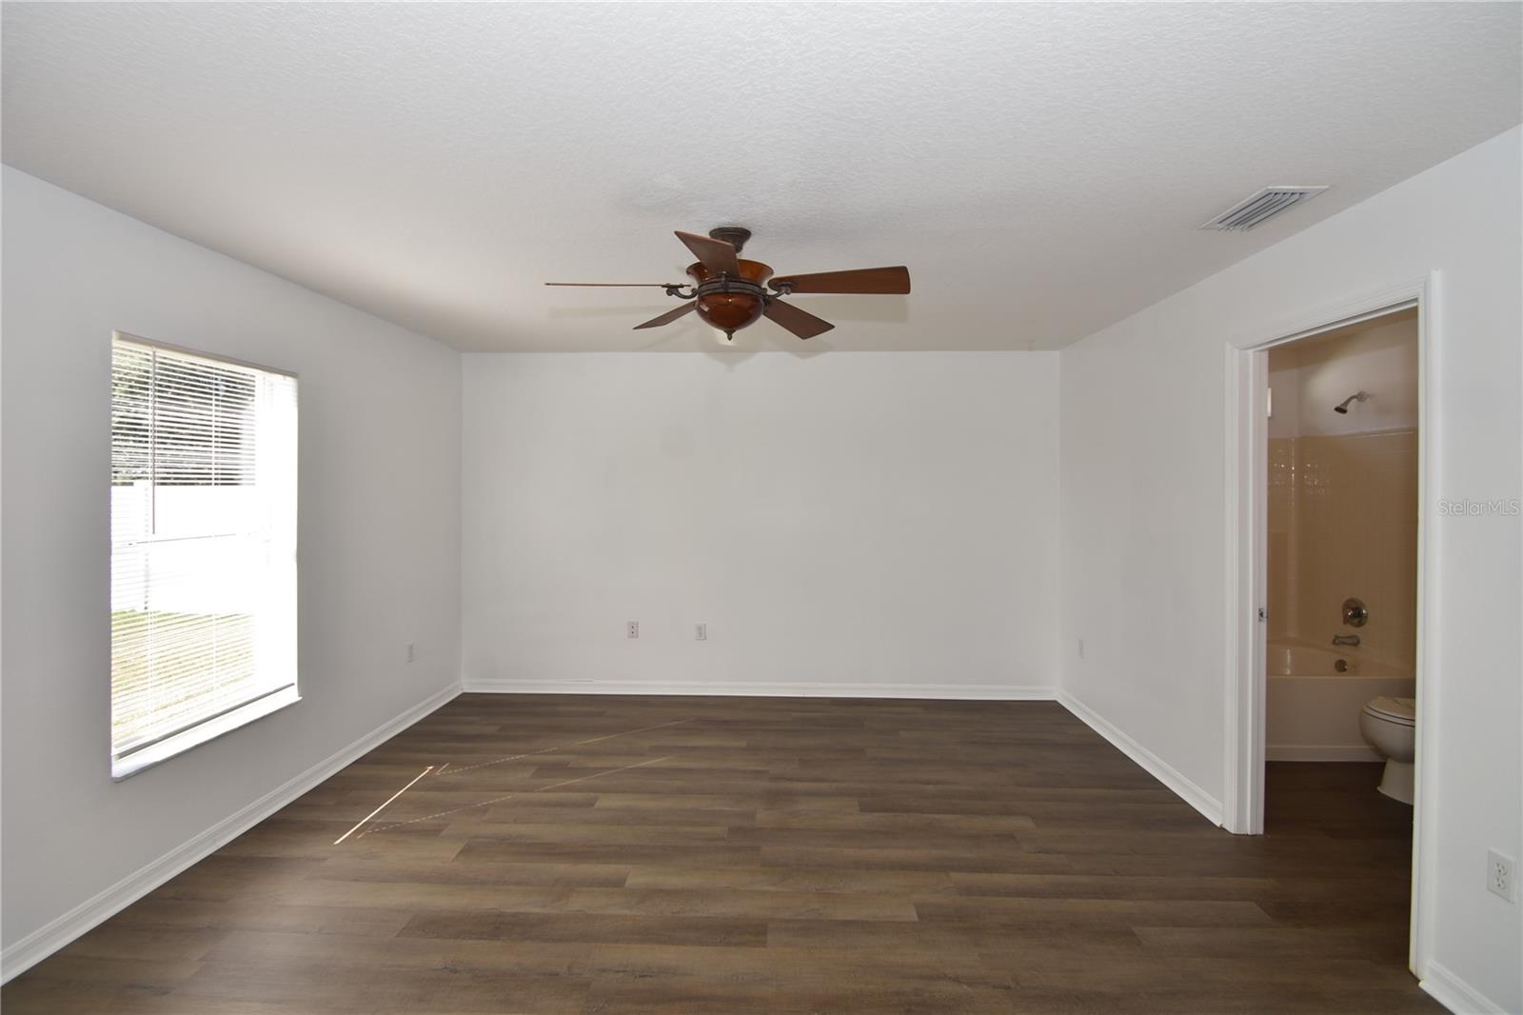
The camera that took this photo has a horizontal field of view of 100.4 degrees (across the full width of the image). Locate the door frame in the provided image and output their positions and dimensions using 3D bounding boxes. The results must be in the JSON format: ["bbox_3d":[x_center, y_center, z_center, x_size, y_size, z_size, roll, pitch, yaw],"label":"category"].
[{"bbox_3d":[2.059,0.354,2.304,0.142,2.125,0.905,0,2,2],"label":"door frame"}]

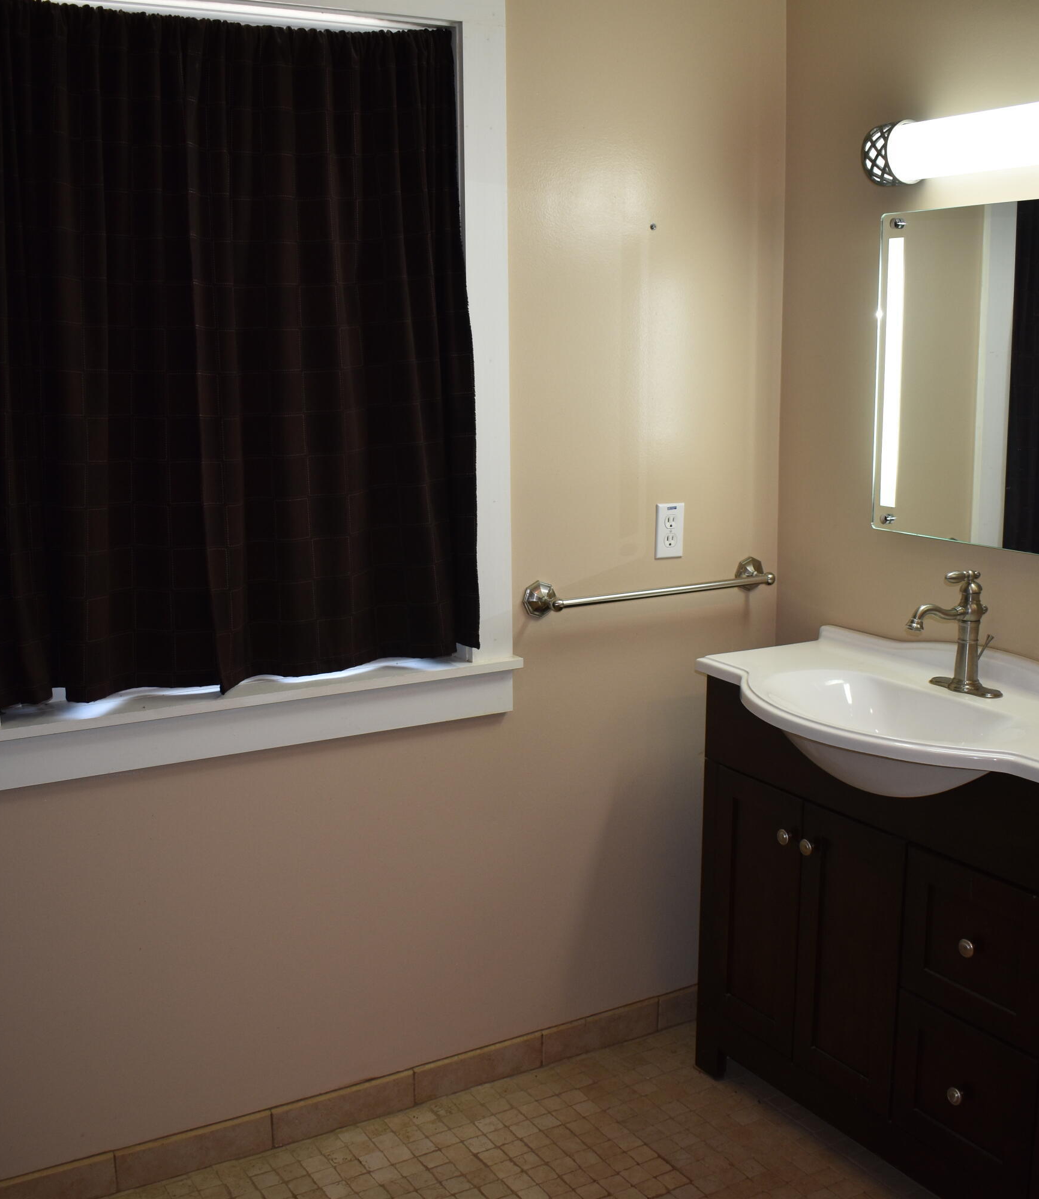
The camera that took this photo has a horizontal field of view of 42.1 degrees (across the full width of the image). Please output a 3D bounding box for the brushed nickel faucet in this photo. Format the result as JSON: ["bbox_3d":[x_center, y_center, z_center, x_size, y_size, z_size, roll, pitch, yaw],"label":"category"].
[{"bbox_3d":[0.784,0.062,2.498,0.197,0.226,0.150,-6,12,-29],"label":"brushed nickel faucet"}]

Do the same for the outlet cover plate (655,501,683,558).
[{"bbox_3d":[0.325,-0.149,2.917,0.070,0.115,0.008,-6,12,-29],"label":"outlet cover plate"}]

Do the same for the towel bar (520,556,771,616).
[{"bbox_3d":[0.303,-0.022,2.879,0.632,0.075,0.088,-6,12,-29],"label":"towel bar"}]

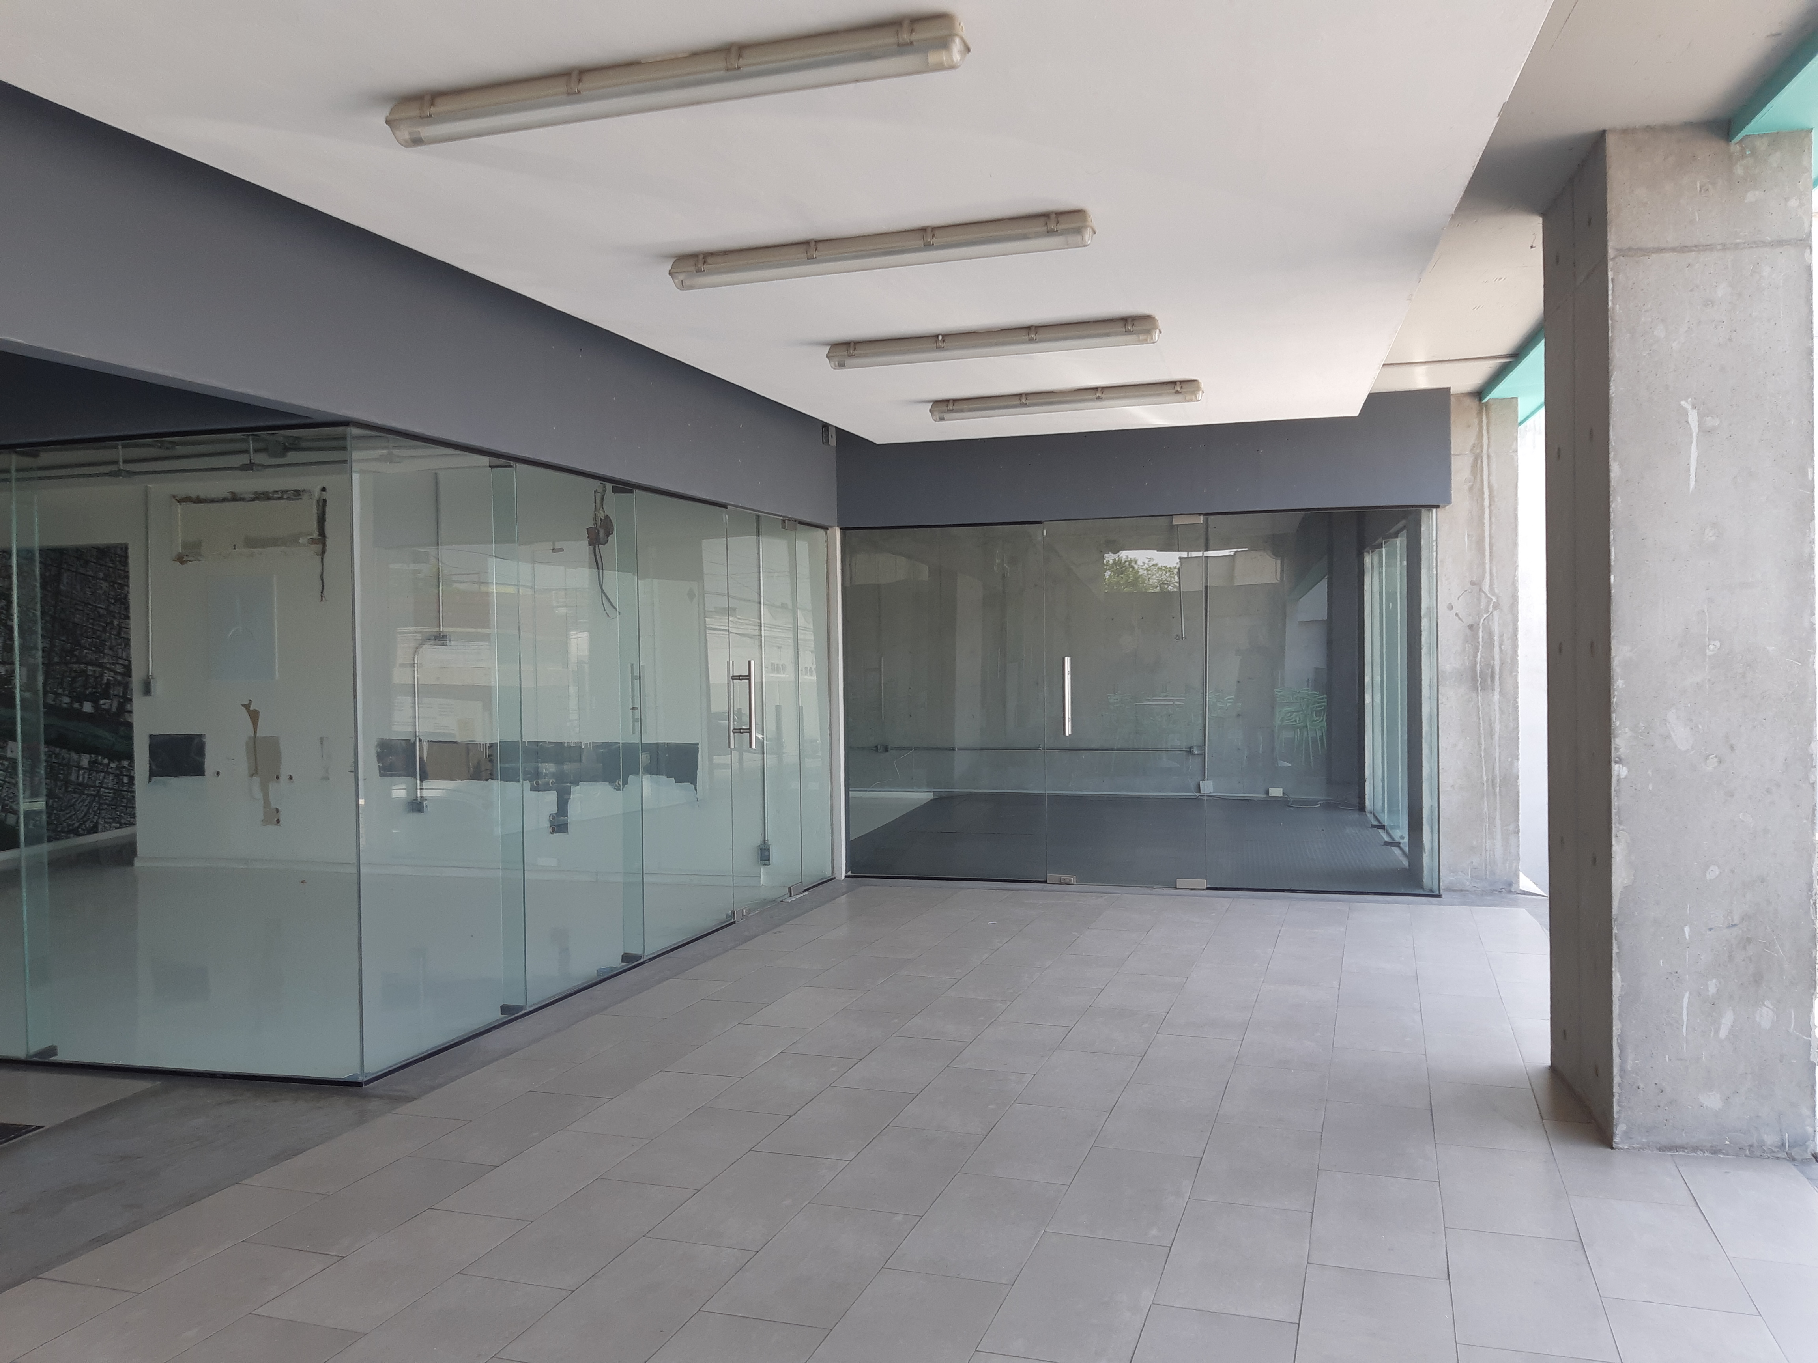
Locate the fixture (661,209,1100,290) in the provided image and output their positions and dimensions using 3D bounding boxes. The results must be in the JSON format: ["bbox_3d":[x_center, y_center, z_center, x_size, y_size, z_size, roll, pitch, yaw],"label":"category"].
[{"bbox_3d":[-0.101,-1.243,3.955,1.275,0.092,0.105,-1,1,18],"label":"fixture"}]

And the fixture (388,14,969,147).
[{"bbox_3d":[-0.504,-1.219,2.796,1.275,0.092,0.105,-1,1,18],"label":"fixture"}]

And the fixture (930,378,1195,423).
[{"bbox_3d":[0.708,-1.291,6.283,1.275,0.092,0.105,-1,1,18],"label":"fixture"}]

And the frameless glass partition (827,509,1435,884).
[{"bbox_3d":[1.271,0.126,8.185,3.555,2.210,0.080,-1,1,16],"label":"frameless glass partition"}]

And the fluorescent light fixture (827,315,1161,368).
[{"bbox_3d":[0.300,-1.267,5.122,1.275,0.092,0.105,-1,1,18],"label":"fluorescent light fixture"}]

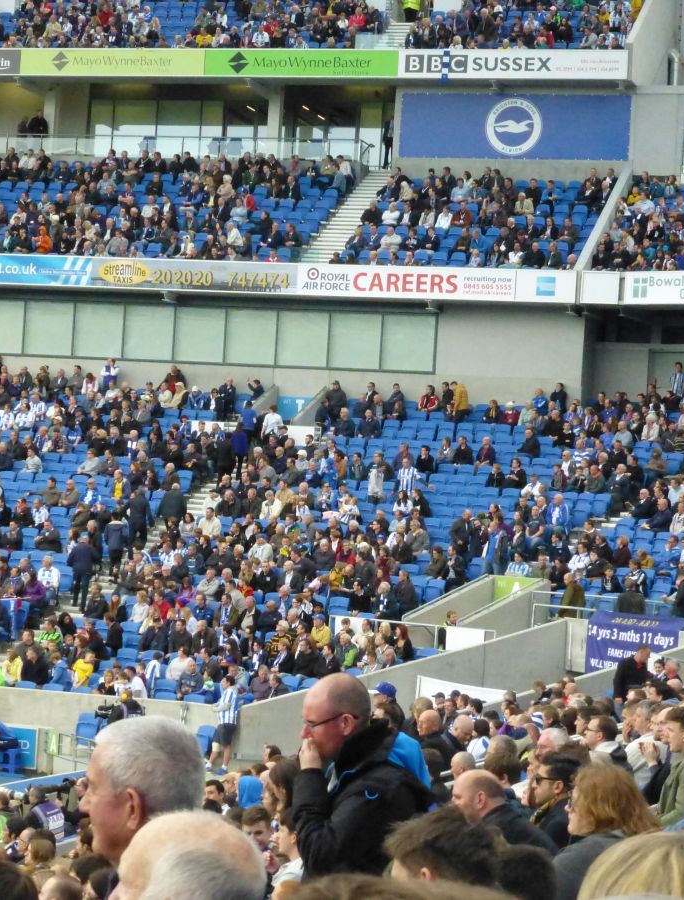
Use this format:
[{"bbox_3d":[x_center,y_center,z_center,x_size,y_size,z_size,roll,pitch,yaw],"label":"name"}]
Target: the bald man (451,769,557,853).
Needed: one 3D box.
[{"bbox_3d":[0.539,1.929,9.778,0.780,1.280,0.550,3,-2,12],"label":"bald man"}]

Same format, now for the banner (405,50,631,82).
[{"bbox_3d":[5.223,-11.851,74.514,7.235,0.921,0.100,3,-2,17],"label":"banner"}]

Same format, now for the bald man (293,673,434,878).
[{"bbox_3d":[0.046,1.527,7.069,0.500,1.750,0.550,3,-2,7],"label":"bald man"}]

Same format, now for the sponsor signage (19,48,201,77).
[{"bbox_3d":[-7.509,-12.546,78.501,6.367,0.935,0.100,3,-2,17],"label":"sponsor signage"}]

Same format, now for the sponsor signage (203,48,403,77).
[{"bbox_3d":[-1.349,-12.214,76.572,6.558,0.935,0.100,3,-2,17],"label":"sponsor signage"}]

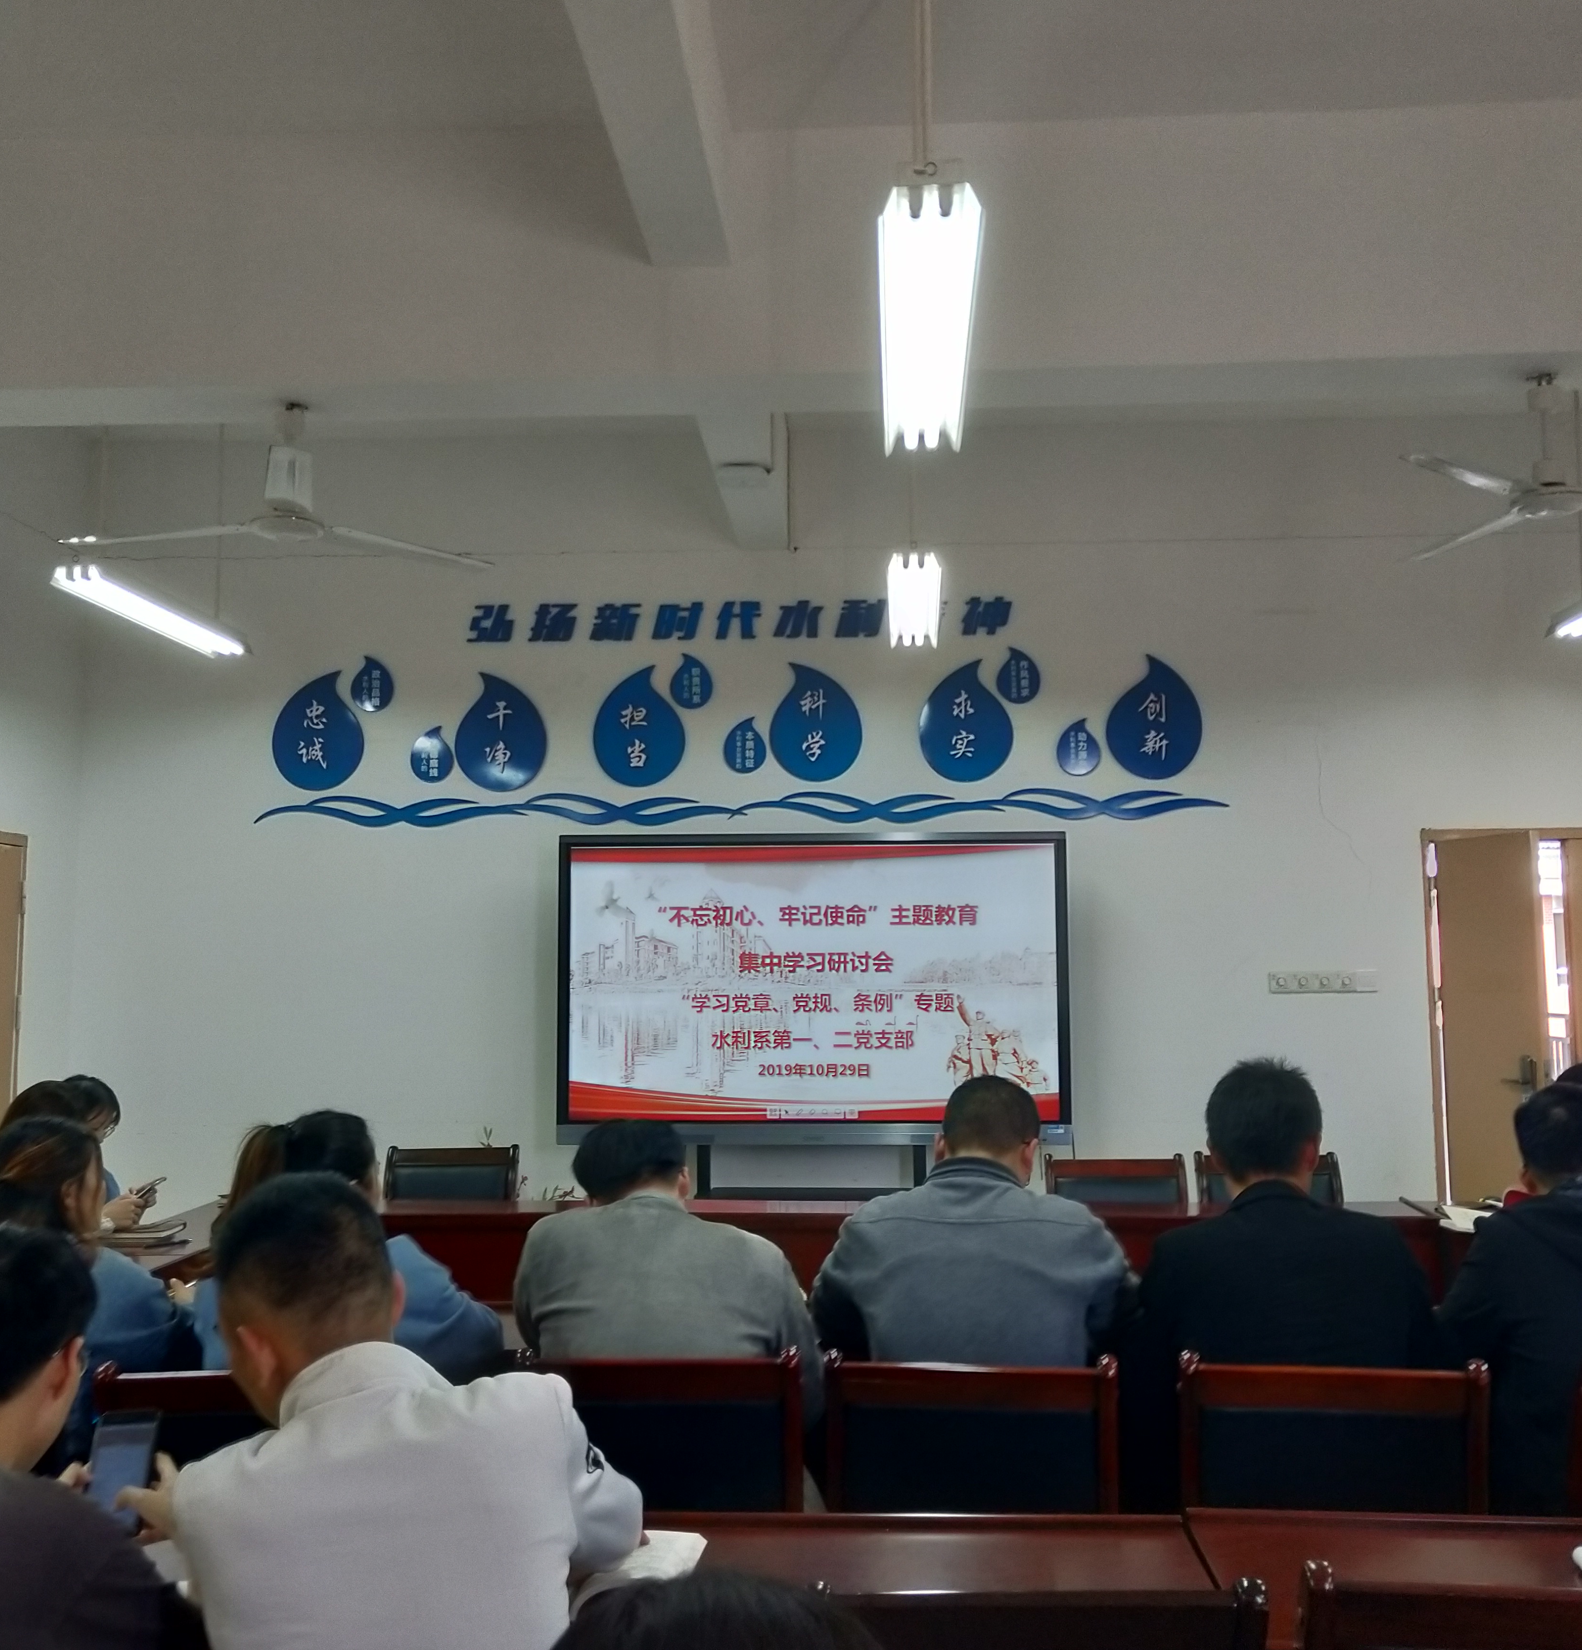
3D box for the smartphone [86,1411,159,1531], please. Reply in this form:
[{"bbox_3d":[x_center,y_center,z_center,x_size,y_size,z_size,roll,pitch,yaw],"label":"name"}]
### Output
[{"bbox_3d":[-0.836,0.810,1.980,0.075,0.158,0.009,4,-31,-9],"label":"smartphone"}]

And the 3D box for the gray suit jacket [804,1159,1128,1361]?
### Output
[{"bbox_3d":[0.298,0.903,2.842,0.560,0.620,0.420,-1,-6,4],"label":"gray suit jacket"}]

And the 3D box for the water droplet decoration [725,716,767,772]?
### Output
[{"bbox_3d":[-0.192,-0.338,6.755,0.180,0.247,0.020,-1,-6,4],"label":"water droplet decoration"}]

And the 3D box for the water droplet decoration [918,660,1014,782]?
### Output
[{"bbox_3d":[0.735,-0.439,6.697,0.396,0.520,0.020,-1,-6,4],"label":"water droplet decoration"}]

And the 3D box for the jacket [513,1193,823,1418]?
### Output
[{"bbox_3d":[-0.213,0.979,2.823,0.540,0.656,0.460,0,-5,-2],"label":"jacket"}]

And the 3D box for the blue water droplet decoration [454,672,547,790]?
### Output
[{"bbox_3d":[-1.245,-0.399,6.838,0.402,0.520,0.020,-1,-6,4],"label":"blue water droplet decoration"}]

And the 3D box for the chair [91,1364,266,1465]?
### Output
[{"bbox_3d":[-0.889,1.320,2.743,0.468,0.890,0.540,0,-6,-7],"label":"chair"}]

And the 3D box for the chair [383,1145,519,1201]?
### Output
[{"bbox_3d":[-1.212,1.587,5.480,0.468,0.890,0.540,0,-6,-2],"label":"chair"}]

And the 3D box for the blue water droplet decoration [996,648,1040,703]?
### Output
[{"bbox_3d":[0.917,-0.600,6.391,0.176,0.235,0.020,-1,-5,4],"label":"blue water droplet decoration"}]

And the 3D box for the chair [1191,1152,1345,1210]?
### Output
[{"bbox_3d":[1.574,1.528,5.006,0.470,0.925,0.550,-1,-5,4],"label":"chair"}]

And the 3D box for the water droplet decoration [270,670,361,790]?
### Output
[{"bbox_3d":[-1.990,-0.396,6.700,0.393,0.513,0.020,-1,-5,4],"label":"water droplet decoration"}]

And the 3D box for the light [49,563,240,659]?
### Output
[{"bbox_3d":[-2.210,-0.751,5.620,0.180,0.085,1.210,-1,-5,4],"label":"light"}]

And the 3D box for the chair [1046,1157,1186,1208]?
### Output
[{"bbox_3d":[1.083,1.535,5.069,0.468,0.890,0.540,-1,-6,3],"label":"chair"}]

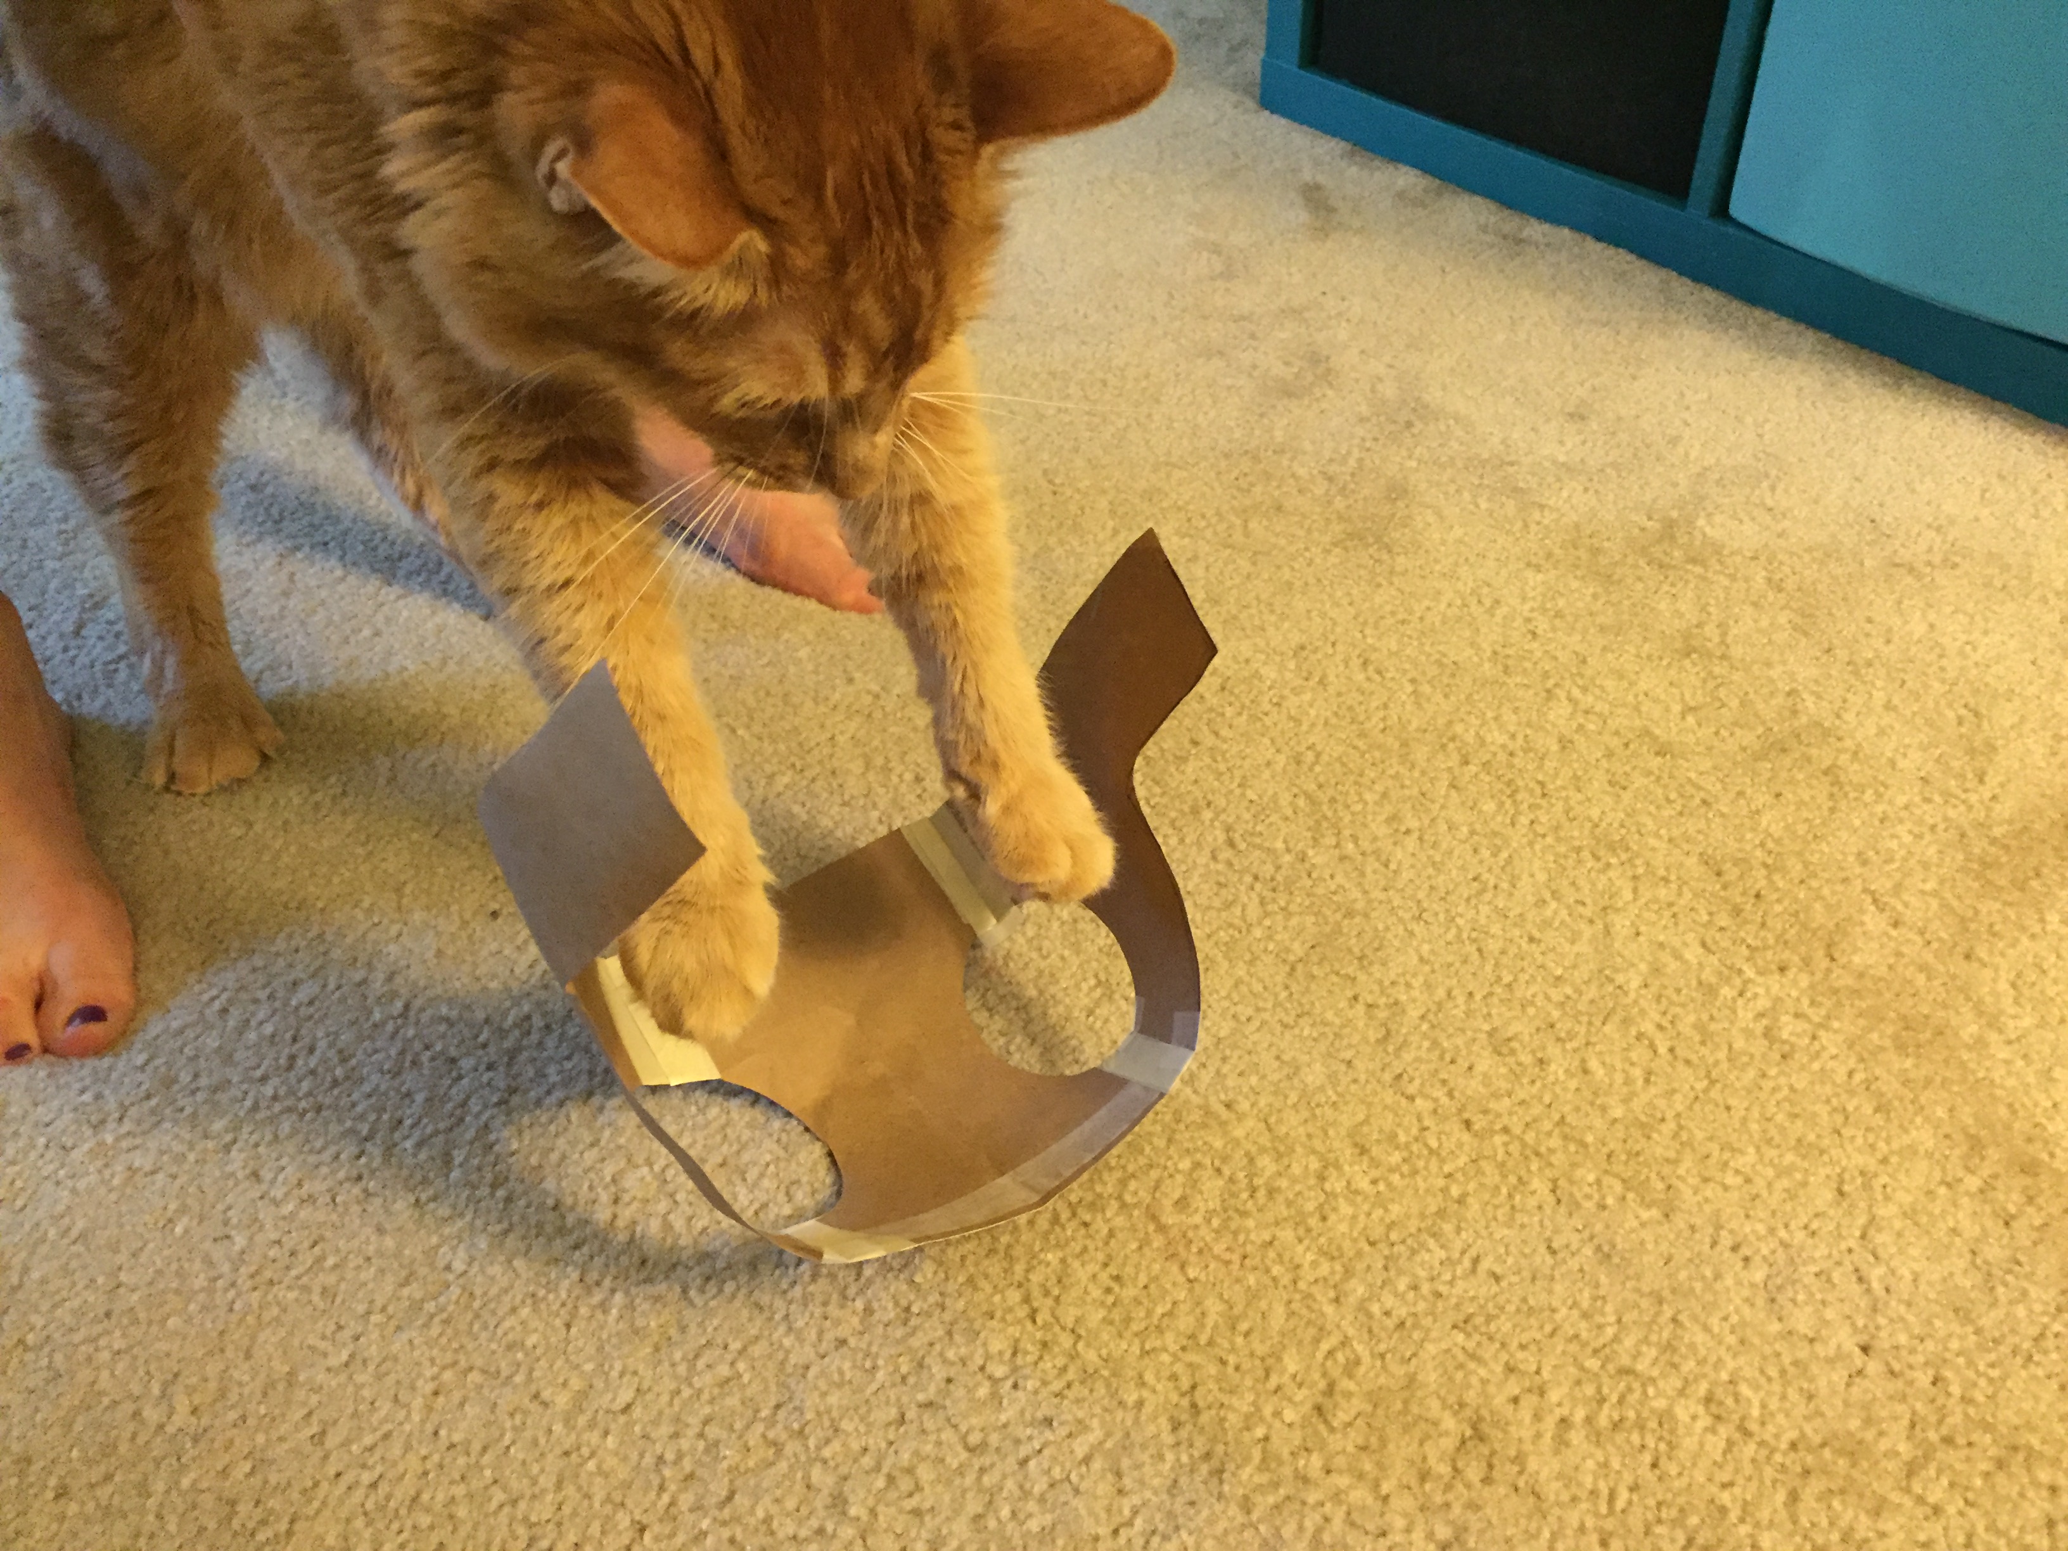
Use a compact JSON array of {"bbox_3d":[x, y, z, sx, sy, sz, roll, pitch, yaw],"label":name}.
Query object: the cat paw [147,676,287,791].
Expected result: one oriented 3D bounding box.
[{"bbox_3d":[-0.311,-0.020,0.652,0.046,0.031,0.043,-12,39,-11],"label":"cat paw"}]

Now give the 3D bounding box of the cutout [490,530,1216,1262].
[{"bbox_3d":[-0.035,0.026,0.513,0.200,0.112,0.170,-25,44,-25],"label":"cutout"}]

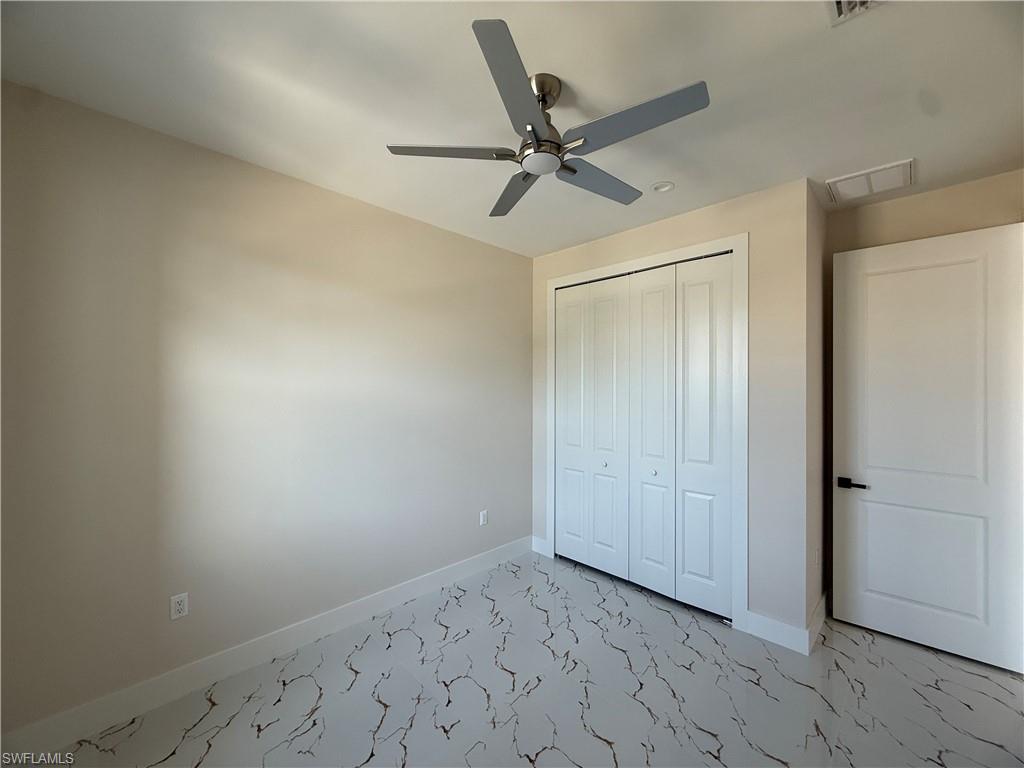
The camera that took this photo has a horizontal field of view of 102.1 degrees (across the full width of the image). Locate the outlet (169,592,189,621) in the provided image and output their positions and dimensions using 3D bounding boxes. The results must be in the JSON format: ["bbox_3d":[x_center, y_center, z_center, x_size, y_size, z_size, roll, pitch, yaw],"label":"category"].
[{"bbox_3d":[-1.671,1.118,2.081,0.009,0.114,0.069,0,0,45],"label":"outlet"}]

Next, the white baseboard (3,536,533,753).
[{"bbox_3d":[-0.960,1.516,2.808,0.018,0.148,3.300,0,0,45],"label":"white baseboard"}]

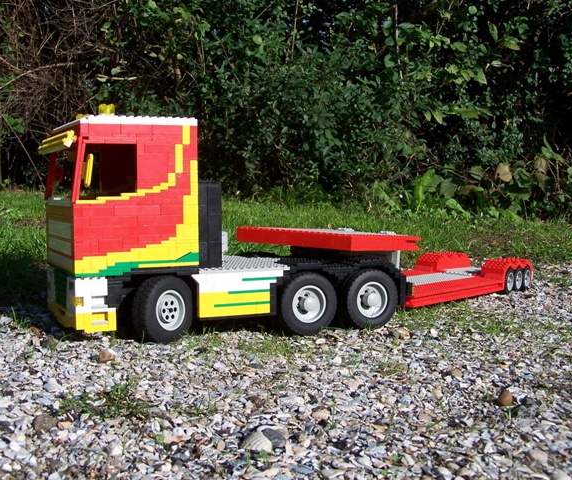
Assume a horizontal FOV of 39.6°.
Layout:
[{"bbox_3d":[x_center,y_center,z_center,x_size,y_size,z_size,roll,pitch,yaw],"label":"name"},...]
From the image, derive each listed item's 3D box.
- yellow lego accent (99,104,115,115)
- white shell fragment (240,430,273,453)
[{"bbox_3d":[-0.176,-0.128,0.783,0.016,0.011,0.009,-2,5,-27],"label":"yellow lego accent"},{"bbox_3d":[-0.018,0.126,0.497,0.021,0.010,0.018,0,4,0],"label":"white shell fragment"}]

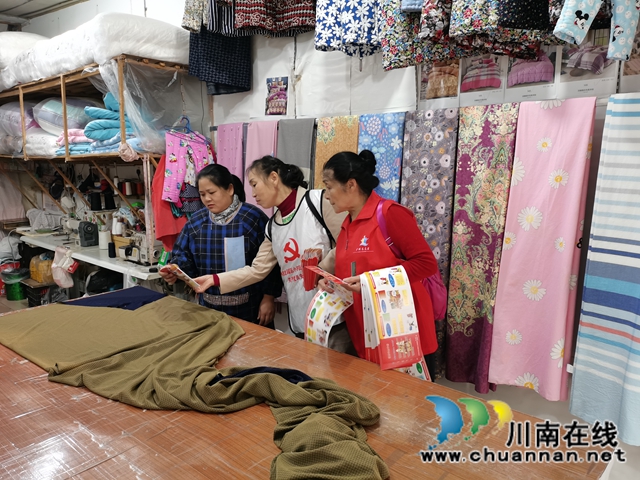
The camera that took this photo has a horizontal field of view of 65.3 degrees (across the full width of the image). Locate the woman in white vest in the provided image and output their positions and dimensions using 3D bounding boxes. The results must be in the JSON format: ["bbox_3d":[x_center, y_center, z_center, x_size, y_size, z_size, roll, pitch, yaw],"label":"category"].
[{"bbox_3d":[-0.200,0.400,2.271,0.600,1.540,0.540,8,12,41],"label":"woman in white vest"}]

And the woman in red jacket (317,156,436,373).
[{"bbox_3d":[0.225,0.416,2.071,0.440,1.570,0.500,-6,11,-33],"label":"woman in red jacket"}]

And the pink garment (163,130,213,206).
[{"bbox_3d":[-0.935,-0.508,3.550,0.360,0.530,0.140,-5,10,-26],"label":"pink garment"}]

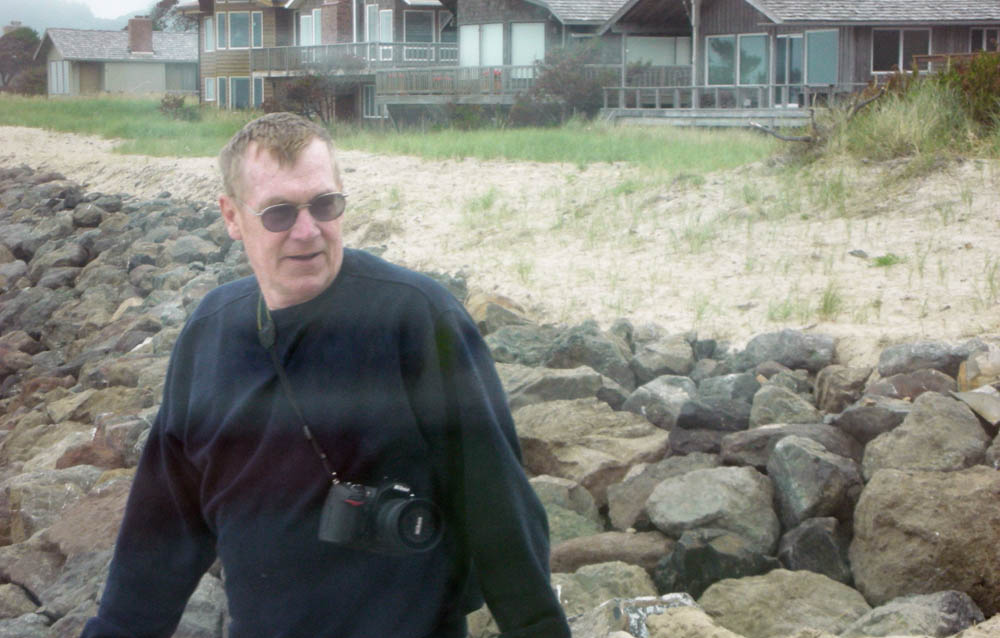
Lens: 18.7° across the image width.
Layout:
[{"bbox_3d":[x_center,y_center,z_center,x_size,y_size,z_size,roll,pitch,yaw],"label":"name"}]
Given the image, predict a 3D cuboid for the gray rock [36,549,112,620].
[{"bbox_3d":[-1.486,0.952,10.800,0.340,0.280,0.340,0,4,0],"label":"gray rock"}]

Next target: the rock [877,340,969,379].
[{"bbox_3d":[2.229,0.214,16.000,0.490,0.230,0.380,0,4,0],"label":"rock"}]

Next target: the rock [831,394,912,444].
[{"bbox_3d":[1.849,0.505,15.100,0.410,0.250,0.380,0,4,0],"label":"rock"}]

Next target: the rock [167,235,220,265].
[{"bbox_3d":[-3.233,-0.733,32.000,0.570,0.330,0.460,0,4,0],"label":"rock"}]

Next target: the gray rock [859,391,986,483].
[{"bbox_3d":[1.894,0.518,13.500,0.560,0.390,0.430,0,5,0],"label":"gray rock"}]

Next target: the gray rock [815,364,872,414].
[{"bbox_3d":[1.744,0.368,15.400,0.310,0.260,0.280,0,5,0],"label":"gray rock"}]

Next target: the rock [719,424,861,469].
[{"bbox_3d":[1.355,0.597,14.100,0.660,0.260,0.420,0,4,0],"label":"rock"}]

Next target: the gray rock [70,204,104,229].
[{"bbox_3d":[-5.440,-1.365,40.000,0.450,0.330,0.400,0,4,0],"label":"gray rock"}]

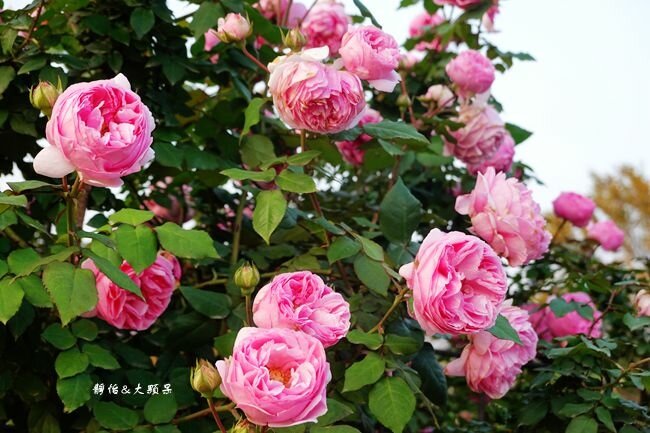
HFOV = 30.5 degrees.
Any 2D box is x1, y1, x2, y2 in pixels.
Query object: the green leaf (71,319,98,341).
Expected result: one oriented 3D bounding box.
[{"bbox_3d":[-0.222,0.104,1.100,0.034,0.026,0.009,-13,-45,22],"label":"green leaf"}]

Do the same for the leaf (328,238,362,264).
[{"bbox_3d":[0.020,0.035,1.224,0.033,0.029,0.018,0,-5,-6],"label":"leaf"}]

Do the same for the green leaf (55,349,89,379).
[{"bbox_3d":[-0.226,0.131,1.060,0.035,0.027,0.008,-31,-34,-27],"label":"green leaf"}]

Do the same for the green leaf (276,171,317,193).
[{"bbox_3d":[-0.025,-0.031,1.060,0.042,0.008,0.028,10,36,28],"label":"green leaf"}]

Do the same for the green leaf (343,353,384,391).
[{"bbox_3d":[0.034,0.139,1.060,0.033,0.051,0.009,33,-24,29],"label":"green leaf"}]

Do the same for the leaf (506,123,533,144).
[{"bbox_3d":[0.261,-0.114,1.632,0.047,0.033,0.020,0,-5,0],"label":"leaf"}]

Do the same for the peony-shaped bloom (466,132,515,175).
[{"bbox_3d":[0.218,-0.086,1.580,0.070,0.064,0.062,-11,12,-22],"label":"peony-shaped bloom"}]

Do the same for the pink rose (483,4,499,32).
[{"bbox_3d":[0.248,-0.298,1.785,0.027,0.045,0.028,1,-5,-11],"label":"pink rose"}]

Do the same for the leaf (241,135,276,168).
[{"bbox_3d":[-0.070,-0.067,1.250,0.038,0.040,0.013,0,-14,0],"label":"leaf"}]

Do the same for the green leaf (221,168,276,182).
[{"bbox_3d":[-0.076,-0.041,1.180,0.054,0.011,0.034,-1,12,-11],"label":"green leaf"}]

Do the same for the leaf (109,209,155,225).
[{"bbox_3d":[-0.183,0.000,1.130,0.043,0.011,0.045,0,18,0],"label":"leaf"}]

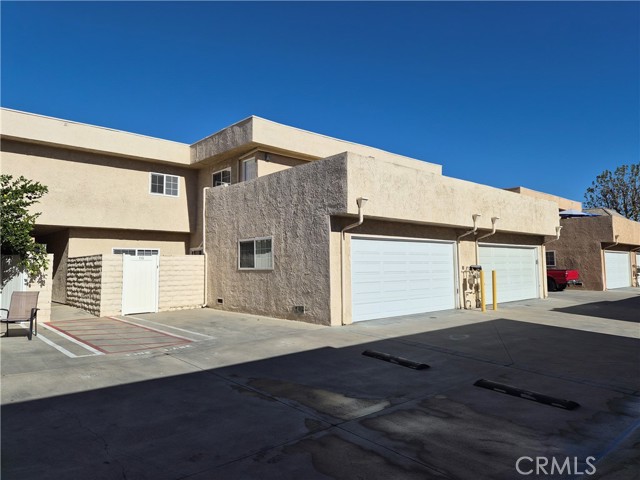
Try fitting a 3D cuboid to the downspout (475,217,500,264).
[{"bbox_3d":[5.696,0.770,14.662,0.300,3.070,0.750,3,-4,-41],"label":"downspout"}]

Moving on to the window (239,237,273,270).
[{"bbox_3d":[-1.902,0.423,12.543,0.100,0.920,1.820,3,-4,-41],"label":"window"}]

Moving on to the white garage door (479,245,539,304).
[{"bbox_3d":[7.469,1.356,16.733,4.900,2.130,0.100,3,-4,-41],"label":"white garage door"}]

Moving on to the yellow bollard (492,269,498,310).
[{"bbox_3d":[5.609,1.628,13.590,0.135,1.240,0.135,3,-4,-41],"label":"yellow bollard"}]

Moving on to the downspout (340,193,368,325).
[{"bbox_3d":[0.765,0.535,10.322,0.300,3.070,0.750,3,-4,-41],"label":"downspout"}]

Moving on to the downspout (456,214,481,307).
[{"bbox_3d":[4.782,0.727,13.858,0.300,3.070,0.750,3,-4,-41],"label":"downspout"}]

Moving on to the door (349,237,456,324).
[{"bbox_3d":[2.608,1.124,12.455,4.850,2.130,0.100,3,-4,-41],"label":"door"}]

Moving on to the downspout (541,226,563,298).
[{"bbox_3d":[10.038,0.977,18.484,0.300,3.070,0.750,3,-4,-41],"label":"downspout"}]

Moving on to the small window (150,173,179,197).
[{"bbox_3d":[-6.306,-2.222,17.276,1.210,0.880,0.100,3,-4,-41],"label":"small window"}]

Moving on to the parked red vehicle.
[{"bbox_3d":[11.955,1.975,24.424,1.900,1.700,5.200,3,-4,-41],"label":"parked red vehicle"}]

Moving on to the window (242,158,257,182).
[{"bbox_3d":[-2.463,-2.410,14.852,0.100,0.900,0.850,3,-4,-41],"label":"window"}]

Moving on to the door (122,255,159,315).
[{"bbox_3d":[-5.407,1.341,12.809,1.020,1.760,0.080,3,-4,-41],"label":"door"}]

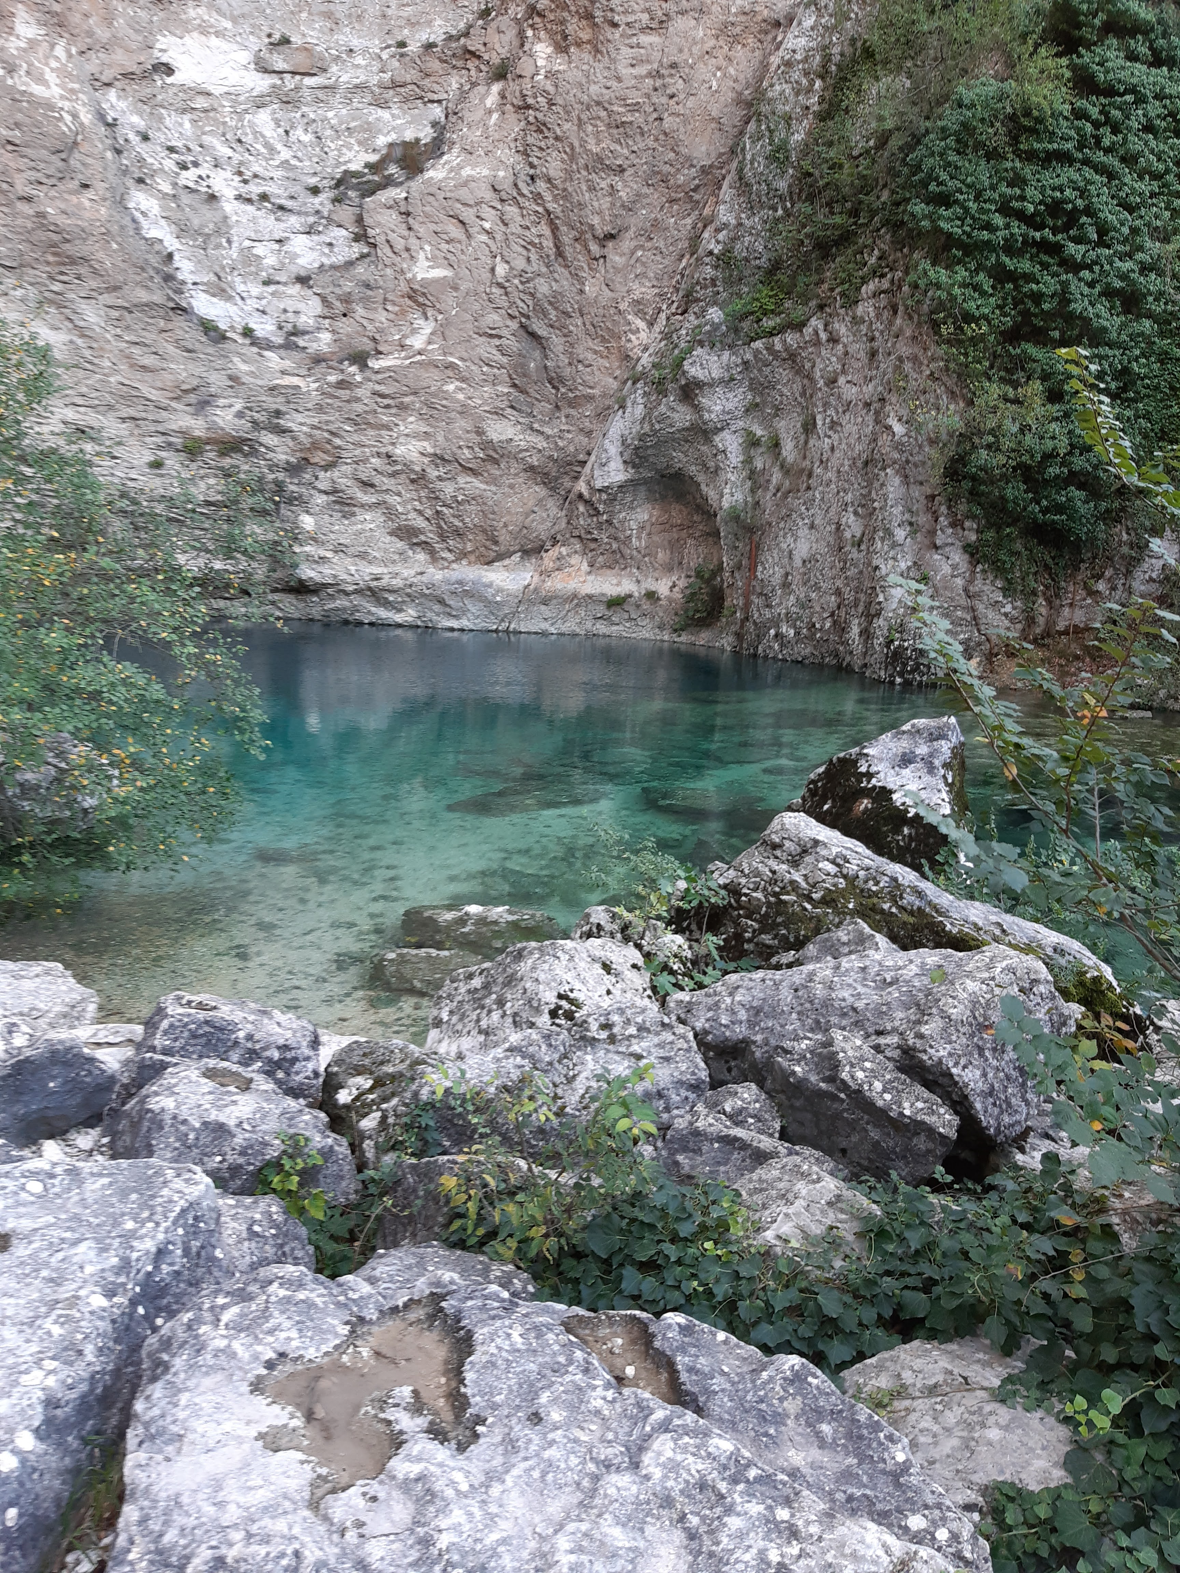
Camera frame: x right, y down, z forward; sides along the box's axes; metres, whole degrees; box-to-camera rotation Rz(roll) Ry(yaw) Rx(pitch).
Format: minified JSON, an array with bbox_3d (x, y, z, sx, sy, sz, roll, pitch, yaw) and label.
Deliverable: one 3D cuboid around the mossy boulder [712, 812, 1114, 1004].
[{"bbox_3d":[1.677,0.617,6.360,1.961,0.869,1.007,3,12,15],"label":"mossy boulder"}]

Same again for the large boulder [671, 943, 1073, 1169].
[{"bbox_3d":[1.089,1.092,4.982,1.505,0.700,1.007,0,12,0],"label":"large boulder"}]

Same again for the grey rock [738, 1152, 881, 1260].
[{"bbox_3d":[0.659,1.282,3.604,0.413,0.265,0.371,0,12,0],"label":"grey rock"}]

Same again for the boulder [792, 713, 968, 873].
[{"bbox_3d":[2.024,0.144,8.374,1.166,1.219,0.901,0,12,0],"label":"boulder"}]

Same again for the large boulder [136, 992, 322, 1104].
[{"bbox_3d":[-1.511,1.121,5.035,0.689,0.413,0.530,0,12,0],"label":"large boulder"}]

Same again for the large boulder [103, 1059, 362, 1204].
[{"bbox_3d":[-1.231,1.209,4.187,0.753,0.413,0.572,0,12,0],"label":"large boulder"}]

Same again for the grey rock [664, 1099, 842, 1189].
[{"bbox_3d":[0.556,1.238,4.081,0.562,0.265,0.403,-3,12,-15],"label":"grey rock"}]

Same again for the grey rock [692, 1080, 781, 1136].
[{"bbox_3d":[0.548,1.216,4.399,0.339,0.265,0.297,0,12,0],"label":"grey rock"}]

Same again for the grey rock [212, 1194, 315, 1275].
[{"bbox_3d":[-0.916,1.260,3.286,0.318,0.276,0.318,0,12,0],"label":"grey rock"}]

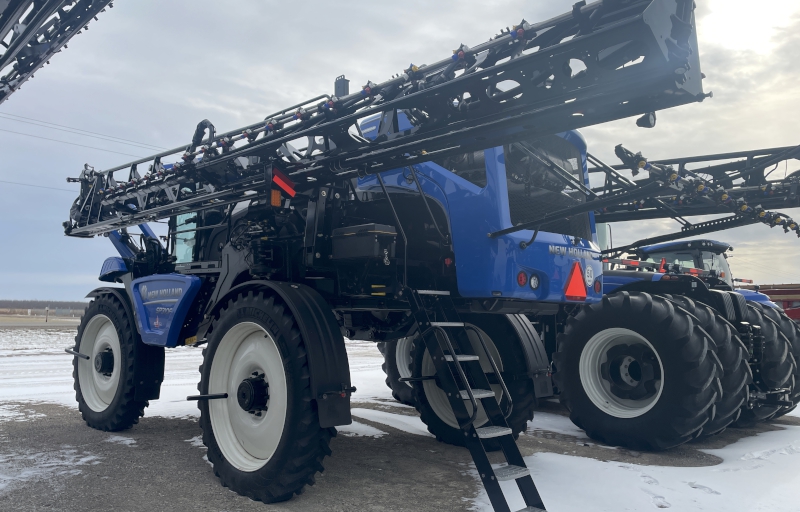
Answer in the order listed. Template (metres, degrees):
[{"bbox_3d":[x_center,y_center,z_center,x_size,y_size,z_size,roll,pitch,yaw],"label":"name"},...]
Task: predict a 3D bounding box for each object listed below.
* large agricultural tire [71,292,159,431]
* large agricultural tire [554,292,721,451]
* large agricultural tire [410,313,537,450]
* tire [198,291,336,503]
[{"bbox_3d":[-4.138,1.522,8.654,1.961,1.961,0.391,-4,-7,41],"label":"large agricultural tire"},{"bbox_3d":[3.058,1.516,7.951,0.615,2.032,2.032,5,-7,-42],"label":"large agricultural tire"},{"bbox_3d":[0.925,1.572,8.006,0.391,1.961,1.961,5,-7,-44],"label":"large agricultural tire"},{"bbox_3d":[-1.329,1.329,5.803,0.391,1.961,1.961,5,-7,-44],"label":"tire"}]

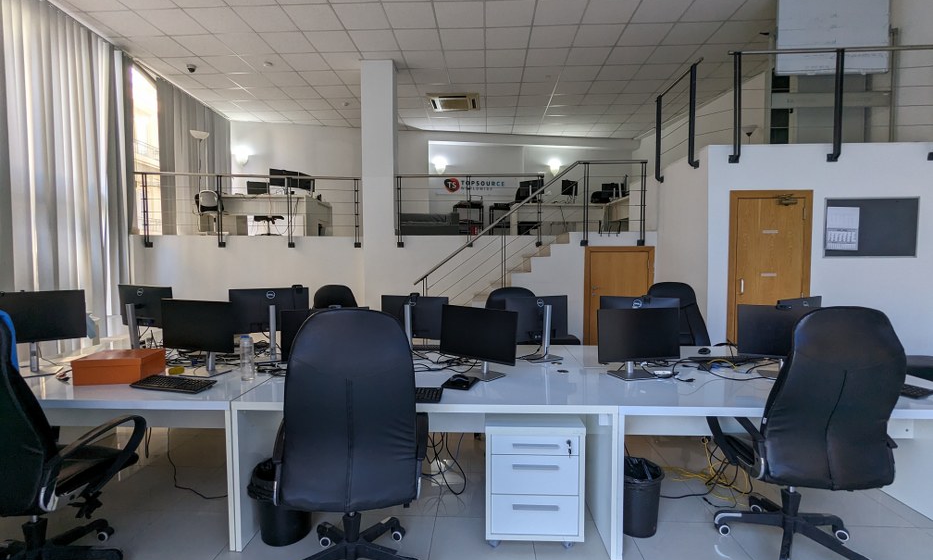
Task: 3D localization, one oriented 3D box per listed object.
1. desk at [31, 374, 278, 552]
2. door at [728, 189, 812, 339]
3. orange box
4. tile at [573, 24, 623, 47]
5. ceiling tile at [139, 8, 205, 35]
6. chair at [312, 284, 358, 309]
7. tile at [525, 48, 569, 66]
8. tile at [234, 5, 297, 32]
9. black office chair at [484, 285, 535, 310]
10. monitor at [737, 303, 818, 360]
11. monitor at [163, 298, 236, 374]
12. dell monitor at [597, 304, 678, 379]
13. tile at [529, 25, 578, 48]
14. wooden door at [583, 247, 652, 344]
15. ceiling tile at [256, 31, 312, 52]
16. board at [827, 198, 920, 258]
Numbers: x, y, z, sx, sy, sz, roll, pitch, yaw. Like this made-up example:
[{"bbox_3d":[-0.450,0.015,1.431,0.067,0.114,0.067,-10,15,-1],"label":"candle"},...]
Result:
[{"bbox_3d":[-2.017,0.929,2.460,1.810,0.733,0.705,0,3,2],"label":"desk"},{"bbox_3d":[3.079,0.143,4.433,0.814,2.096,0.090,0,3,3],"label":"door"},{"bbox_3d":[-1.962,0.494,2.461,0.332,0.136,0.265,0,3,-9],"label":"orange box"},{"bbox_3d":[1.760,-3.260,5.764,0.595,0.025,0.595,0,3,3],"label":"tile"},{"bbox_3d":[-3.668,-3.238,5.410,0.595,0.025,0.595,0,3,3],"label":"ceiling tile"},{"bbox_3d":[-1.194,0.640,3.997,0.630,1.146,0.670,-1,3,-19],"label":"chair"},{"bbox_3d":[1.184,-3.298,6.383,0.600,0.030,0.600,0,3,3],"label":"tile"},{"bbox_3d":[-2.469,-3.235,5.353,0.595,0.025,0.595,0,3,3],"label":"tile"},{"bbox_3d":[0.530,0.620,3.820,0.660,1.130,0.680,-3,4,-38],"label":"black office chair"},{"bbox_3d":[1.855,0.335,2.480,0.530,0.380,0.170,1,3,16],"label":"monitor"},{"bbox_3d":[-1.586,0.337,2.596,0.512,0.438,0.180,1,3,14],"label":"monitor"},{"bbox_3d":[0.984,0.360,2.503,0.512,0.398,0.180,-1,3,-12],"label":"dell monitor"},{"bbox_3d":[1.161,-3.262,5.794,0.595,0.025,0.595,0,3,3],"label":"tile"},{"bbox_3d":[2.052,0.337,5.827,0.921,1.562,0.090,0,3,3],"label":"wooden door"},{"bbox_3d":[-2.441,-3.271,5.951,0.595,0.025,0.595,0,3,3],"label":"ceiling tile"},{"bbox_3d":[4.054,-0.526,4.325,0.900,0.600,0.030,0,3,3],"label":"board"}]

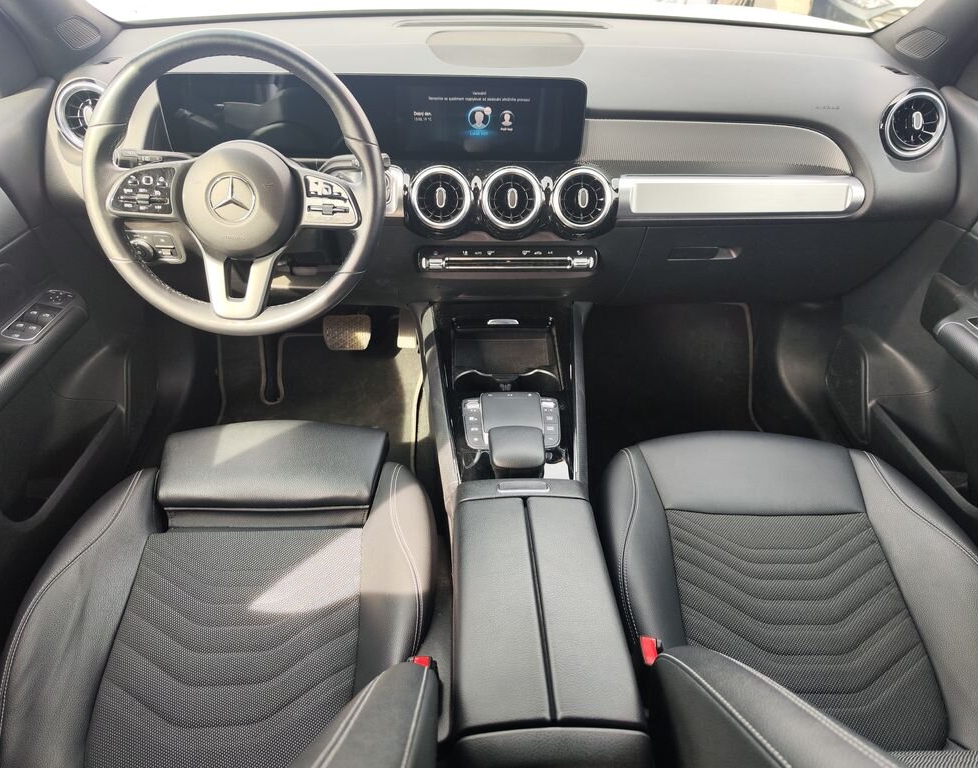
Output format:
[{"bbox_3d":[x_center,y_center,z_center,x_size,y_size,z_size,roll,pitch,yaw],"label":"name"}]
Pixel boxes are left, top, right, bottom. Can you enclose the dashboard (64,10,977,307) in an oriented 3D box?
[{"bbox_3d":[0.030,-0.408,1.255,1.400,0.410,0.480,-1,36,-3],"label":"dashboard"}]

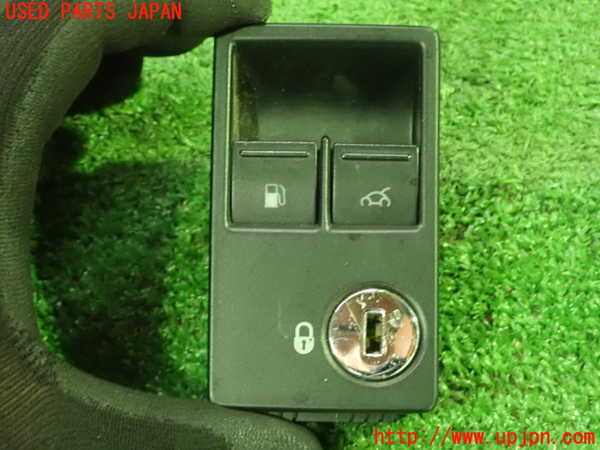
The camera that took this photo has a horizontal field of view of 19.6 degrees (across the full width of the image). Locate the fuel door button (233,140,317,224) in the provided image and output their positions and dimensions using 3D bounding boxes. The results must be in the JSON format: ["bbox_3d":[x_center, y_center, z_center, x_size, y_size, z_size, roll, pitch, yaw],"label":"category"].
[{"bbox_3d":[-0.006,-0.009,0.382,0.018,0.007,0.018,1,85,0],"label":"fuel door button"}]

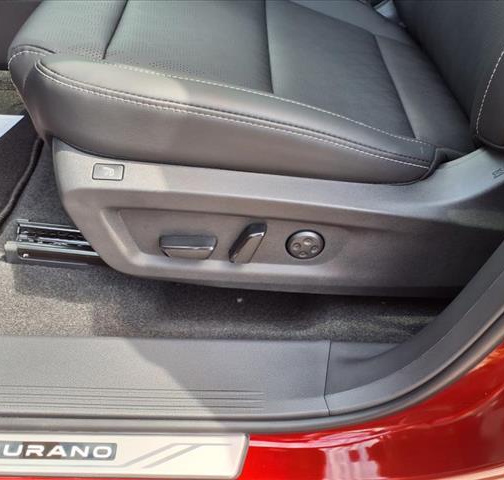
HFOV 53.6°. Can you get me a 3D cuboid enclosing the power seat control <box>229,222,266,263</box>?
[{"bbox_3d":[-0.005,0.004,0.593,0.021,0.049,0.022,22,38,-20],"label":"power seat control"}]

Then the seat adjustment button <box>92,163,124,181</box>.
[{"bbox_3d":[-0.150,-0.071,0.521,0.033,0.018,0.006,1,22,-2],"label":"seat adjustment button"}]

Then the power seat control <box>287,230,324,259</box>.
[{"bbox_3d":[0.065,0.005,0.605,0.044,0.044,0.010,1,42,-2],"label":"power seat control"}]

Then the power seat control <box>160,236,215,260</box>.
[{"bbox_3d":[-0.075,0.009,0.596,0.066,0.019,0.022,1,42,-2],"label":"power seat control"}]

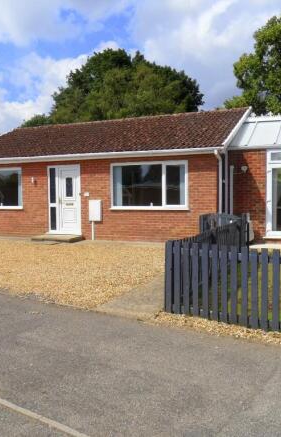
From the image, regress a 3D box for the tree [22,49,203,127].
[{"bbox_3d":[-2.185,-7.675,35.398,14.500,13.950,13.500,-1,3,0],"label":"tree"}]

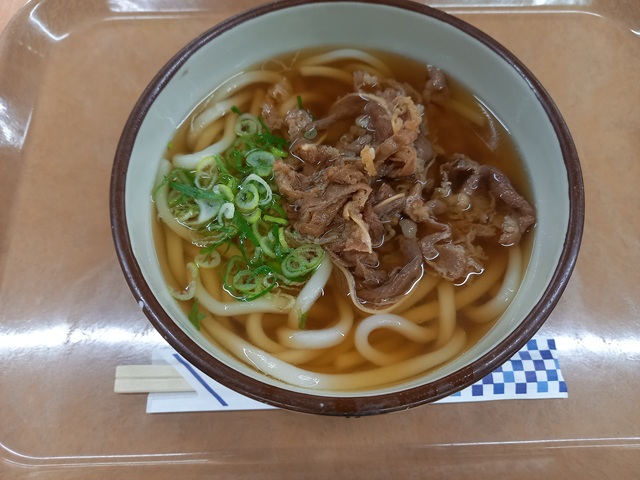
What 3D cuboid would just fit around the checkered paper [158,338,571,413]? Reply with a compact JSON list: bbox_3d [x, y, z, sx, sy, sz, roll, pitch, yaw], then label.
[{"bbox_3d":[0.016,0.060,0.209,0.189,0.006,0.027,-2,69,1],"label":"checkered paper"}]

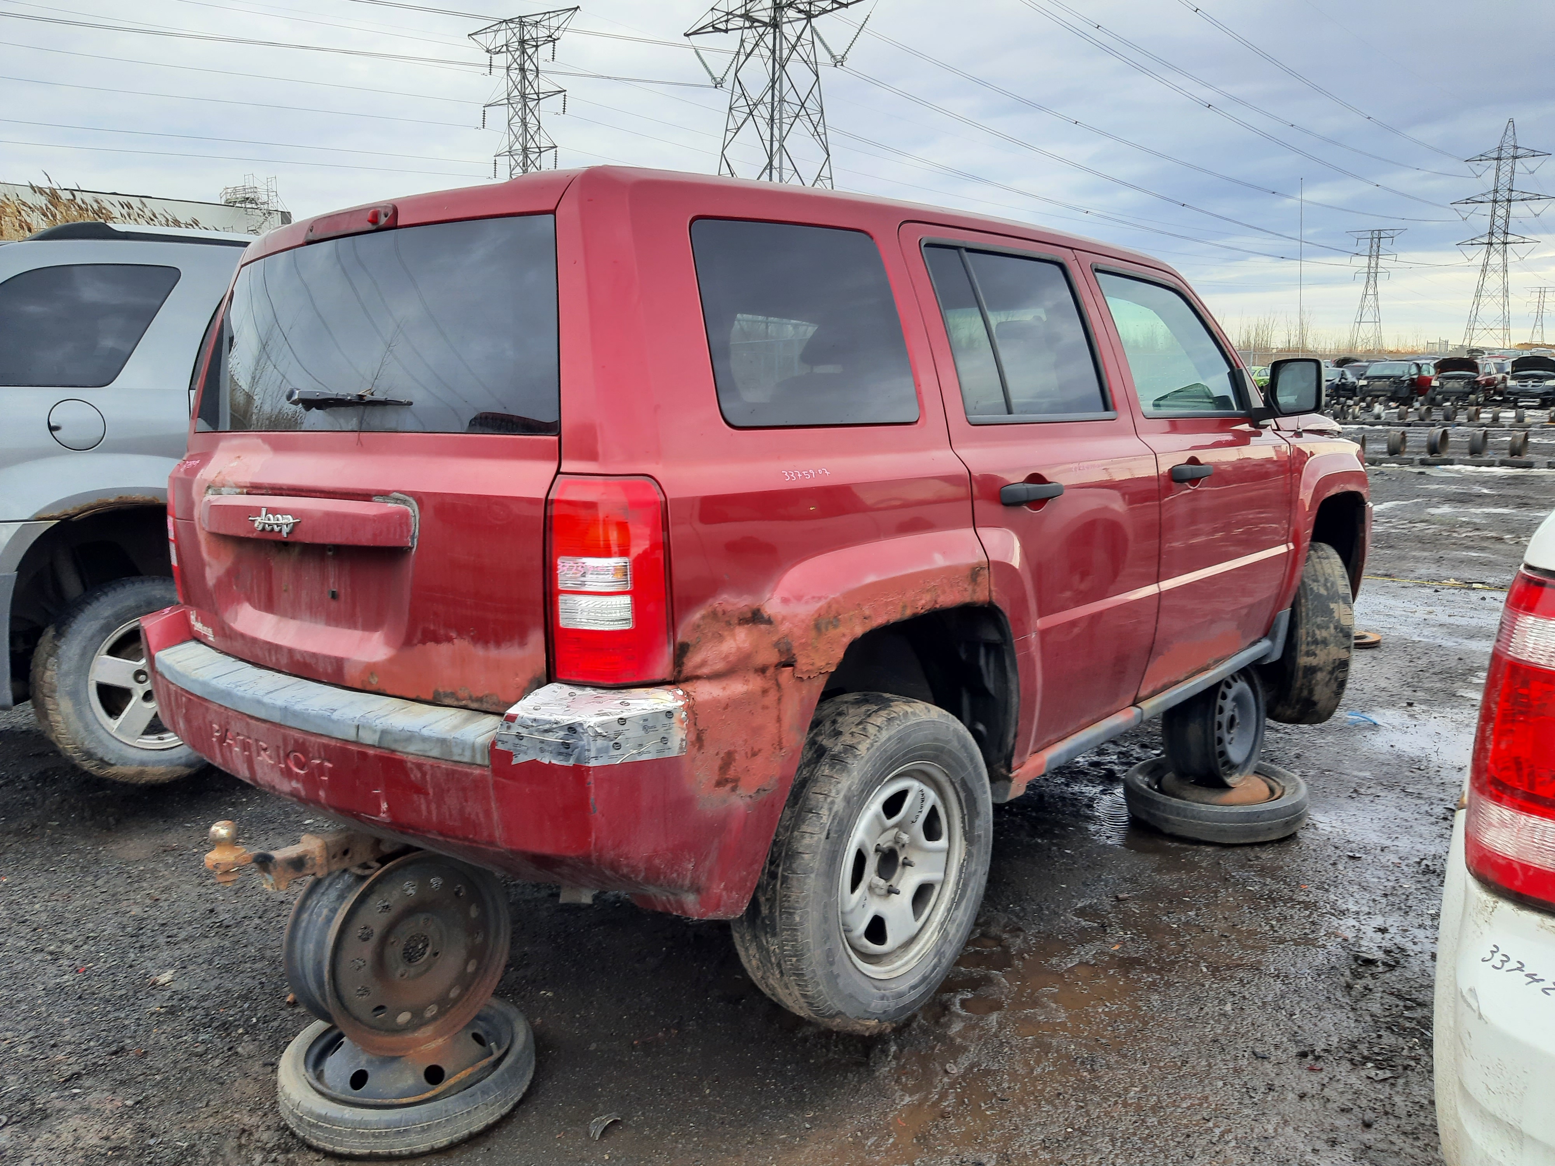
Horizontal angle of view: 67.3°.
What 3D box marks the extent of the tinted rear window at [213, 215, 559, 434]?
[{"bbox_3d":[-0.843,-0.481,2.290,1.300,0.380,0.080,6,-4,41],"label":"tinted rear window"}]

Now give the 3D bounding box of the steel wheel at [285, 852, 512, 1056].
[{"bbox_3d":[-0.789,0.752,2.447,0.189,0.410,0.410,-1,7,43],"label":"steel wheel"}]

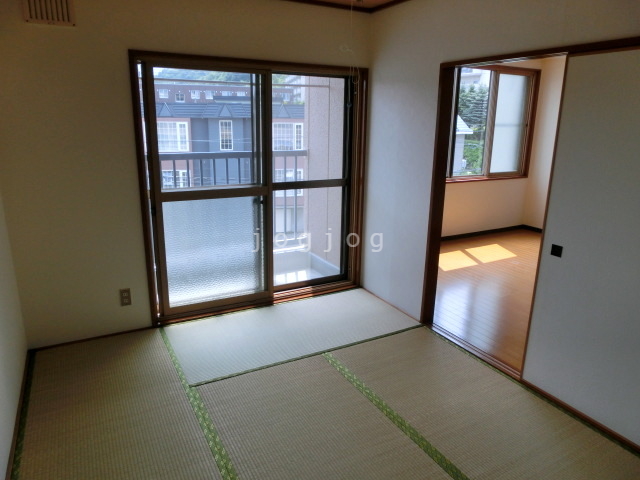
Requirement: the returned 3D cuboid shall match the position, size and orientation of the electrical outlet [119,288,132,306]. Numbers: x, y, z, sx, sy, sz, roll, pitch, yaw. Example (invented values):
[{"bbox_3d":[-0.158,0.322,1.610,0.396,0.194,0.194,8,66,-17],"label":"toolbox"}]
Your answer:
[{"bbox_3d":[-1.385,0.412,3.164,0.070,0.120,0.010,-8,17,-27],"label":"electrical outlet"}]

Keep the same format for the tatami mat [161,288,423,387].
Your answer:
[{"bbox_3d":[-0.196,0.679,3.378,1.755,0.045,0.874,-8,17,-27],"label":"tatami mat"}]

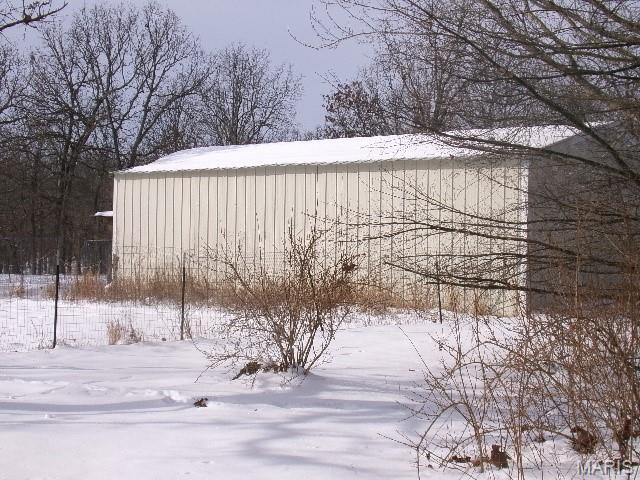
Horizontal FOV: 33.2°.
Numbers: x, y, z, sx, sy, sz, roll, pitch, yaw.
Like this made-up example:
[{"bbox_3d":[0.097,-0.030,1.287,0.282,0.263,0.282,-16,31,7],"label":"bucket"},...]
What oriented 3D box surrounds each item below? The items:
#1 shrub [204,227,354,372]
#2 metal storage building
[{"bbox_3d":[-0.445,0.700,12.400,1.720,1.660,1.600,1,0,0],"label":"shrub"},{"bbox_3d":[1.480,-0.599,28.559,12.723,4.259,7.720,1,0,36],"label":"metal storage building"}]

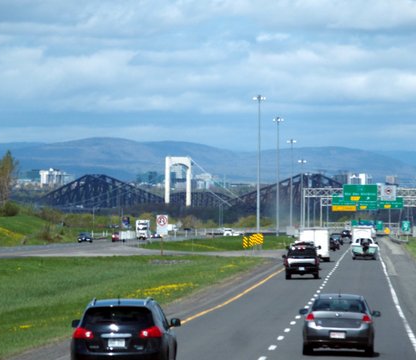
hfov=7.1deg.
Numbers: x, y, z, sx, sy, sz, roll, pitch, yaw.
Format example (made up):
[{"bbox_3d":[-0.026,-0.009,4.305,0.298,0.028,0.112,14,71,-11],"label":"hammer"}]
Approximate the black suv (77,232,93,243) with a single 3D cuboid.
[{"bbox_3d":[-18.143,8.516,497.000,1.800,1.460,4.600,0,-1,3],"label":"black suv"}]

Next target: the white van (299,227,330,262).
[{"bbox_3d":[9.240,5.551,288.196,2.500,2.900,6.500,0,-1,3],"label":"white van"}]

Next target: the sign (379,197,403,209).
[{"bbox_3d":[39.897,5.047,730.000,5.300,2.400,0.200,0,-1,3],"label":"sign"}]

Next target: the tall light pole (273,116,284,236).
[{"bbox_3d":[15.922,-0.679,760.000,2.200,27.000,2.200,0,-1,3],"label":"tall light pole"}]

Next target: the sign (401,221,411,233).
[{"bbox_3d":[32.157,7.633,545.000,1.420,1.750,0.100,0,-1,3],"label":"sign"}]

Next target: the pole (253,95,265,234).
[{"bbox_3d":[9.594,-2.534,630.000,2.200,27.000,2.200,0,-1,3],"label":"pole"}]

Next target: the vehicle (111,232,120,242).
[{"bbox_3d":[-14.159,8.965,525.000,1.800,1.550,4.600,0,-1,3],"label":"vehicle"}]

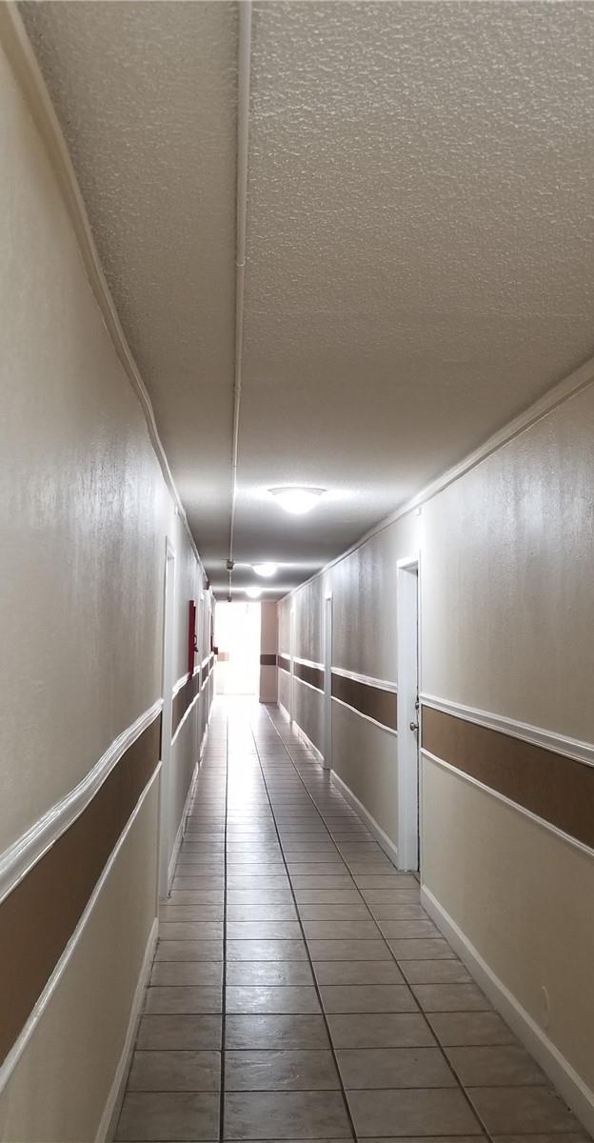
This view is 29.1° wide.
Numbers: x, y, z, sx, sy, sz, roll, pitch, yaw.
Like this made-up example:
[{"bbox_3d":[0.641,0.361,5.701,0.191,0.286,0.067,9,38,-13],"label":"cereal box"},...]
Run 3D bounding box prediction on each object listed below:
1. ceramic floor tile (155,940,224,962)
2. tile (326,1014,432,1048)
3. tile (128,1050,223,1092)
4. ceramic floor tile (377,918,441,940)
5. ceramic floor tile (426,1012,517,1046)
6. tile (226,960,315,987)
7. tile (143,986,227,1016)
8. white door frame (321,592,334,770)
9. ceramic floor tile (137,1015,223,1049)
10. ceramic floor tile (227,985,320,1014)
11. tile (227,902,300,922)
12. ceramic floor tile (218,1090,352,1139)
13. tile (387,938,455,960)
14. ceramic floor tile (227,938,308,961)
[{"bbox_3d":[-0.526,1.890,5.692,0.333,0.010,0.394,1,-3,-3],"label":"ceramic floor tile"},{"bbox_3d":[0.328,1.797,4.471,0.400,0.010,0.382,1,-3,-3],"label":"tile"},{"bbox_3d":[-0.426,1.765,4.037,0.324,0.010,0.382,1,-3,-3],"label":"tile"},{"bbox_3d":[0.598,1.894,6.045,0.312,0.010,0.382,1,-3,-3],"label":"ceramic floor tile"},{"bbox_3d":[0.697,1.831,4.568,0.304,0.010,0.390,1,-3,-3],"label":"ceramic floor tile"},{"bbox_3d":[-0.128,1.872,5.319,0.407,0.010,0.394,1,-3,-3],"label":"tile"},{"bbox_3d":[-0.479,1.842,4.892,0.331,0.010,0.390,1,-3,-3],"label":"tile"},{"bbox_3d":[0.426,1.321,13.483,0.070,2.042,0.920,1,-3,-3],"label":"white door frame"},{"bbox_3d":[-0.453,1.822,4.508,0.329,0.010,0.394,1,-3,-3],"label":"ceramic floor tile"},{"bbox_3d":[-0.104,1.849,4.925,0.407,0.010,0.394,1,-3,-3],"label":"ceramic floor tile"},{"bbox_3d":[-0.196,1.909,6.388,0.400,0.010,0.382,1,-3,-3],"label":"tile"},{"bbox_3d":[-0.033,1.780,3.741,0.407,0.010,0.394,1,-3,-3],"label":"ceramic floor tile"},{"bbox_3d":[0.634,1.900,5.746,0.321,0.010,0.390,1,-3,-3],"label":"tile"},{"bbox_3d":[-0.149,1.863,5.611,0.400,0.010,0.382,1,-3,-3],"label":"ceramic floor tile"}]

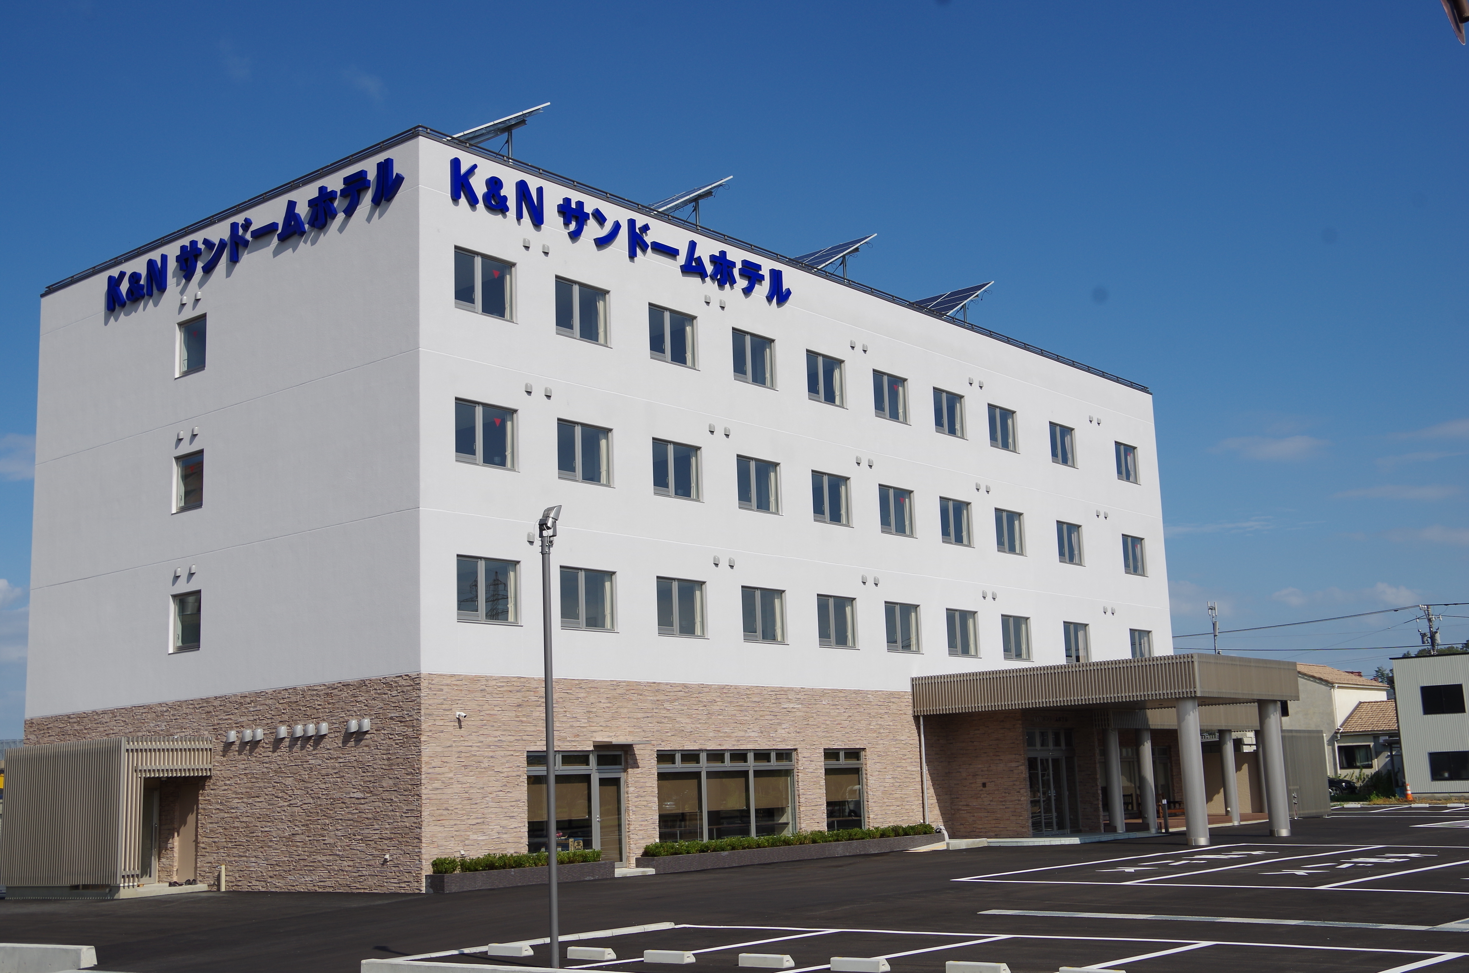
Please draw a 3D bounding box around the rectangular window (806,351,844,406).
[{"bbox_3d":[2.320,-2.744,44.451,0.150,1.280,1.650,-11,-13,38],"label":"rectangular window"}]

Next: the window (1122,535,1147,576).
[{"bbox_3d":[13.431,2.321,57.628,0.130,1.290,1.700,-10,-13,38],"label":"window"}]

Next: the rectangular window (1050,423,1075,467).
[{"bbox_3d":[10.312,-1.273,54.037,0.150,1.280,1.650,-11,-13,38],"label":"rectangular window"}]

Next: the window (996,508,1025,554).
[{"bbox_3d":[8.093,1.362,50.520,0.150,1.291,1.673,-11,-13,38],"label":"window"}]

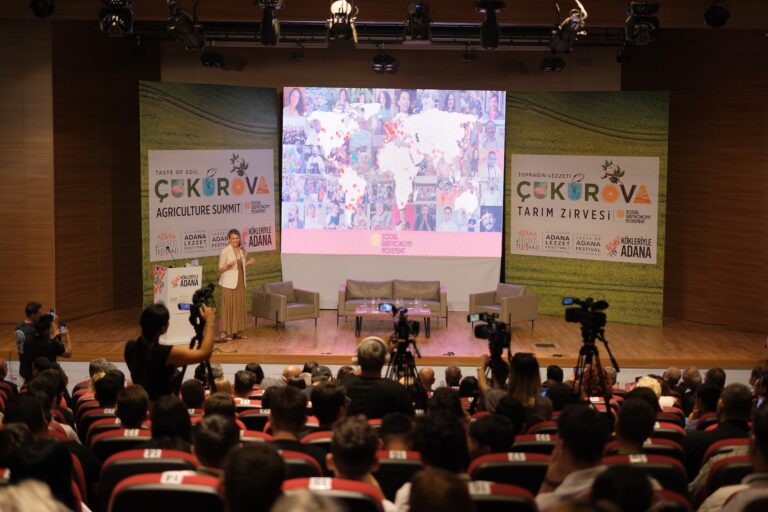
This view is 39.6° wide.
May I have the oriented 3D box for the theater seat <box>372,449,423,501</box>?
[{"bbox_3d":[0.060,1.332,5.054,0.540,0.950,0.620,1,5,0],"label":"theater seat"}]

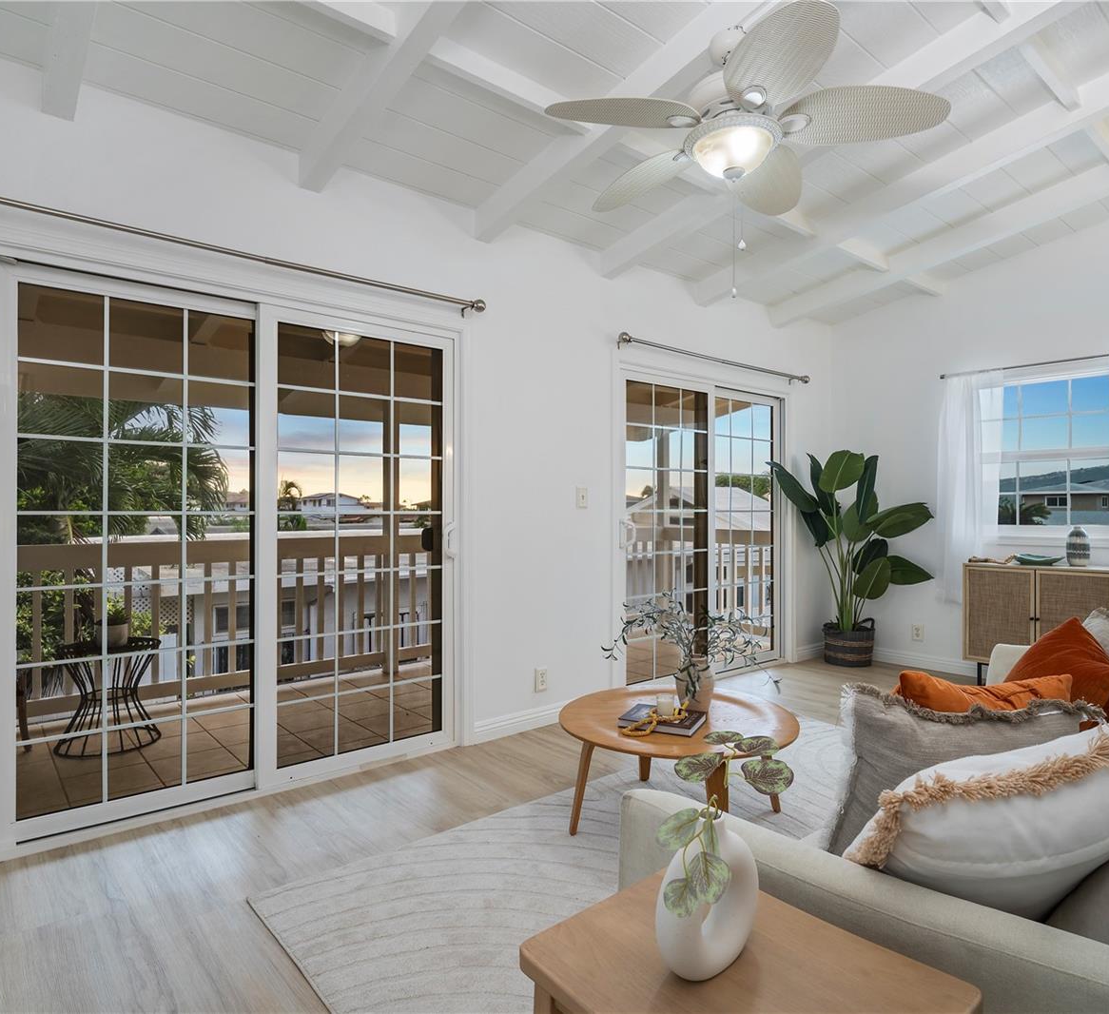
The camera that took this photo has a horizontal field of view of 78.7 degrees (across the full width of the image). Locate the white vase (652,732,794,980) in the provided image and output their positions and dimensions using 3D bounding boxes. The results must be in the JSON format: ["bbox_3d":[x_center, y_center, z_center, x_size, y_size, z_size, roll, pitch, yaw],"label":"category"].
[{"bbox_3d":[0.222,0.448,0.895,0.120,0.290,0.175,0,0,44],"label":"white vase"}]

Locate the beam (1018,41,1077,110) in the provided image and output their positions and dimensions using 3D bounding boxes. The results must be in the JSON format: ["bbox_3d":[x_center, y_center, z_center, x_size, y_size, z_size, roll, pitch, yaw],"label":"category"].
[{"bbox_3d":[1.869,-1.687,2.568,0.720,0.092,0.042,0,0,-39],"label":"beam"}]

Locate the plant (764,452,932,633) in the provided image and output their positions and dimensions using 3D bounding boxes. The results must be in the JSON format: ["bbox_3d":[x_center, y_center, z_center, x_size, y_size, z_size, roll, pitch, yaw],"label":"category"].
[{"bbox_3d":[2.120,0.300,4.860,1.120,1.400,0.820,0,0,0],"label":"plant"}]

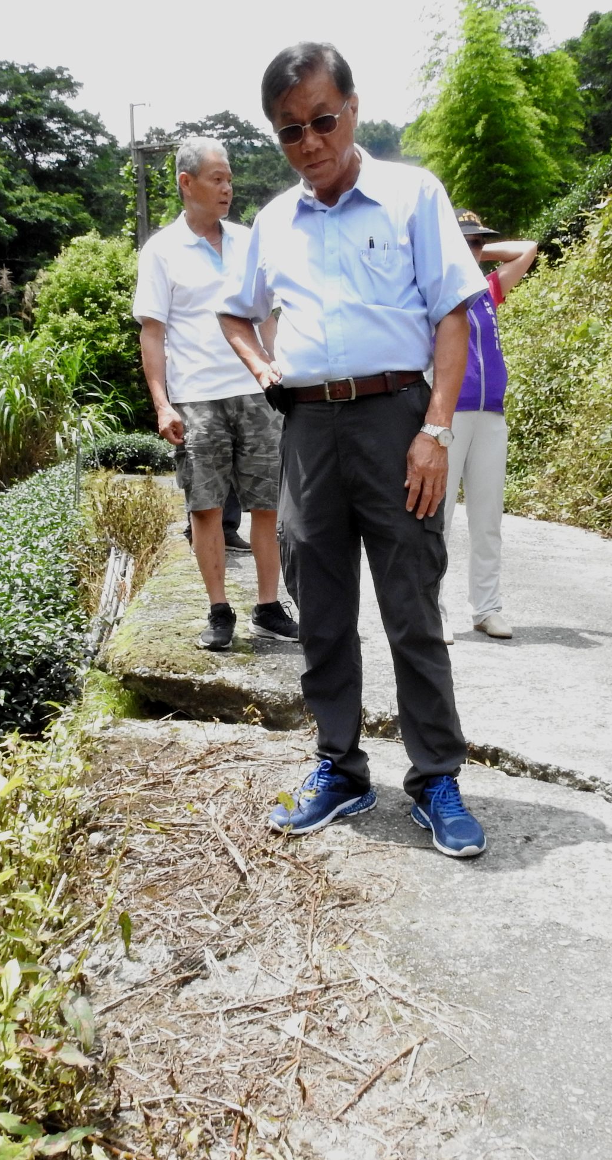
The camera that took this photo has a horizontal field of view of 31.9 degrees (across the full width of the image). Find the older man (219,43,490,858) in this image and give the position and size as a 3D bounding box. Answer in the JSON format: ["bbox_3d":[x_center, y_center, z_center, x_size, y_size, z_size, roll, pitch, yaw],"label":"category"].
[{"bbox_3d":[0.125,-0.285,2.290,0.580,1.660,0.420,-4,5,12],"label":"older man"}]

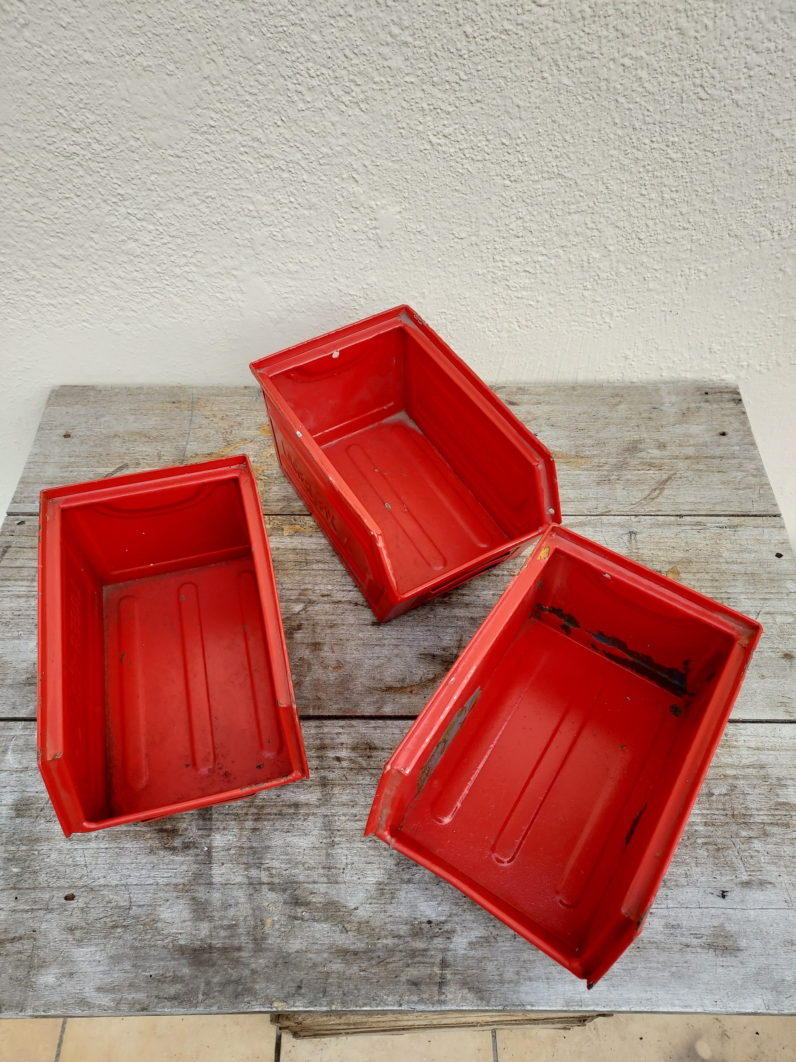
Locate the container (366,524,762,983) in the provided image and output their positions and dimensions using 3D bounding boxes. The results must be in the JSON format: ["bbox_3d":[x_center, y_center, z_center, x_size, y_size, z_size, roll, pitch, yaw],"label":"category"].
[{"bbox_3d":[0.105,0.142,0.484,0.148,0.125,0.231,28,60,18],"label":"container"}]

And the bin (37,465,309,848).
[{"bbox_3d":[-0.155,0.084,0.525,0.148,0.125,0.231,-12,56,-8],"label":"bin"}]

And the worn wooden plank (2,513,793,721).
[{"bbox_3d":[-0.005,0.070,0.623,0.703,0.022,0.187,0,55,0],"label":"worn wooden plank"}]

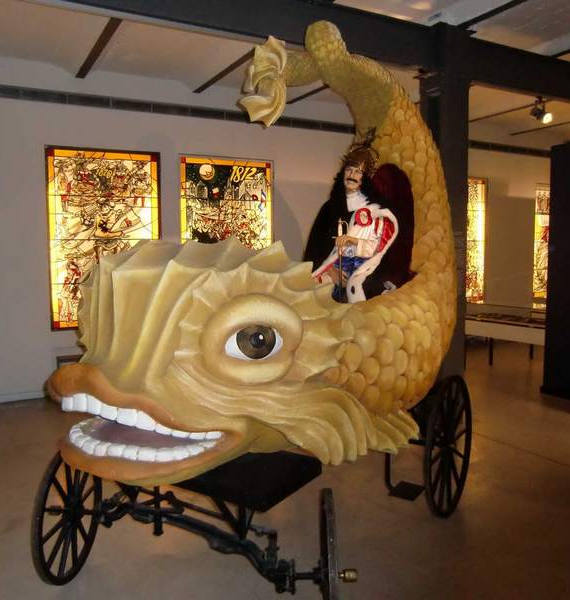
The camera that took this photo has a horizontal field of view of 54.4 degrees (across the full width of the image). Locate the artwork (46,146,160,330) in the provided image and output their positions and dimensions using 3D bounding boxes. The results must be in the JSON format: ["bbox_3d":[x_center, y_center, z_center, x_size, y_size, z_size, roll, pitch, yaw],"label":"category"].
[{"bbox_3d":[-2.030,-0.692,6.340,1.228,2.023,0.060,-3,5,-28],"label":"artwork"}]

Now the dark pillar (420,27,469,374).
[{"bbox_3d":[1.433,-0.609,5.038,0.279,3.490,0.302,-3,5,-28],"label":"dark pillar"}]

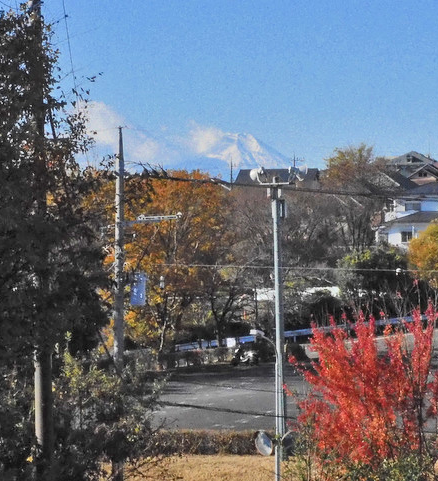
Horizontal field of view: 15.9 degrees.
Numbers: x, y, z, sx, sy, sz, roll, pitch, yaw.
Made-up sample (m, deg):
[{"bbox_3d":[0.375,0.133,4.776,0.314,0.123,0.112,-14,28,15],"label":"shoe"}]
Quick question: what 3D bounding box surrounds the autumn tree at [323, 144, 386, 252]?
[{"bbox_3d":[12.493,-3.688,145.000,5.800,10.326,5.600,0,1,0],"label":"autumn tree"}]

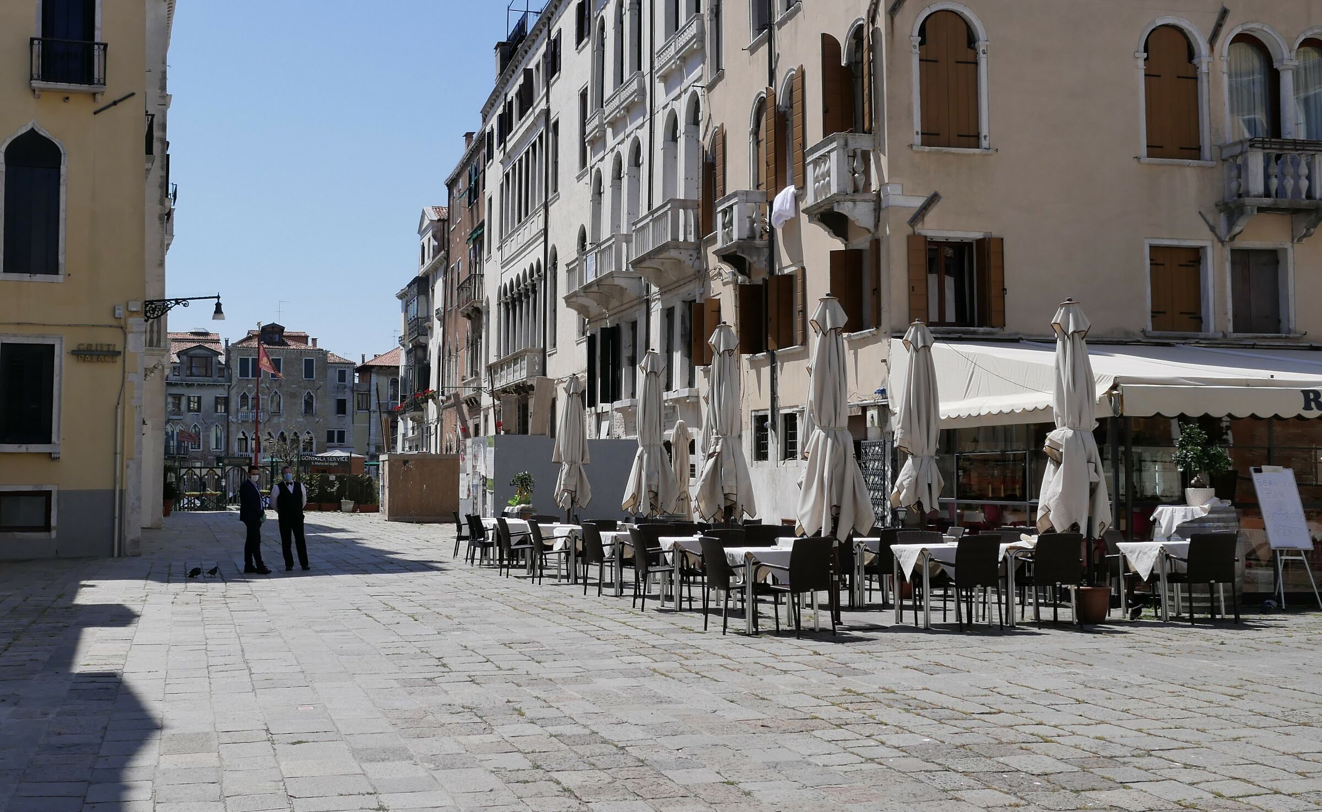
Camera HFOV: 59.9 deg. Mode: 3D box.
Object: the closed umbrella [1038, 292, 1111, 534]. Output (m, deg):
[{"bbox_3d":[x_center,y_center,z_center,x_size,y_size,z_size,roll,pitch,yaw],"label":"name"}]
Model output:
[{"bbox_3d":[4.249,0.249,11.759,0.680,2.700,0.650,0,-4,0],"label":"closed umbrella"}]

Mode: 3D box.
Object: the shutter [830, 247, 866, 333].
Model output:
[{"bbox_3d":[3.234,-2.001,19.858,0.580,1.450,0.060,0,-4,-7],"label":"shutter"}]

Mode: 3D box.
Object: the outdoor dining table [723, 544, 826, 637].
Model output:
[{"bbox_3d":[1.051,1.778,11.079,0.800,0.760,0.740,1,-4,-12],"label":"outdoor dining table"}]

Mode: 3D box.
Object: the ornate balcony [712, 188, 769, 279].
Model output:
[{"bbox_3d":[1.661,-3.486,23.690,0.740,1.577,1.265,1,-4,-20],"label":"ornate balcony"}]

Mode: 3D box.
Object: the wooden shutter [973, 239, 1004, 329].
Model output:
[{"bbox_3d":[5.108,-1.913,17.852,0.460,1.420,0.120,1,-4,-10],"label":"wooden shutter"}]

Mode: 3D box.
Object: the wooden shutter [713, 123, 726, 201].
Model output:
[{"bbox_3d":[1.253,-4.865,24.246,0.070,2.100,0.438,1,-4,-19],"label":"wooden shutter"}]

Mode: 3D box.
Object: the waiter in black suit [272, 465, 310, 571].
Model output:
[{"bbox_3d":[-6.183,1.862,19.219,0.580,1.770,0.380,1,-4,-16],"label":"waiter in black suit"}]

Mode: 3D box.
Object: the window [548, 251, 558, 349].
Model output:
[{"bbox_3d":[-3.515,-3.536,37.536,0.300,3.350,1.200,2,-4,-20],"label":"window"}]

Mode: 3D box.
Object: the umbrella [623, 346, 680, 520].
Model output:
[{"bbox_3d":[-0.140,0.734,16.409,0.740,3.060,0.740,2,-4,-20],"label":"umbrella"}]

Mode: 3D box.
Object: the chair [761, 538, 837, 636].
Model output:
[{"bbox_3d":[1.226,1.646,10.480,0.540,0.880,0.570,2,-4,-28],"label":"chair"}]

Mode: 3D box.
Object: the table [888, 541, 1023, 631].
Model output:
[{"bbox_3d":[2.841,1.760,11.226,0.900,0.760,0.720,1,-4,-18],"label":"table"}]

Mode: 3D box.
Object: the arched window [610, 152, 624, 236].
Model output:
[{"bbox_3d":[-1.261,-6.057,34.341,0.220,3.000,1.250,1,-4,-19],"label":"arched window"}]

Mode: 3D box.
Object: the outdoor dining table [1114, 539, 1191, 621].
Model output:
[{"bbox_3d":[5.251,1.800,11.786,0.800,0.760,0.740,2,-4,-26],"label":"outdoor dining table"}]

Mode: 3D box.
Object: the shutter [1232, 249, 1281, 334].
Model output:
[{"bbox_3d":[10.429,-2.009,20.121,0.900,1.437,0.060,1,-4,-9],"label":"shutter"}]

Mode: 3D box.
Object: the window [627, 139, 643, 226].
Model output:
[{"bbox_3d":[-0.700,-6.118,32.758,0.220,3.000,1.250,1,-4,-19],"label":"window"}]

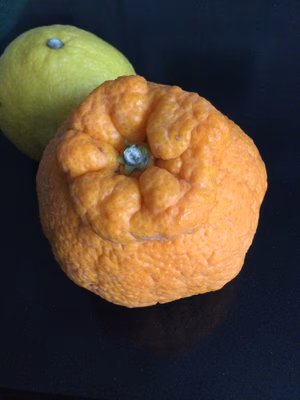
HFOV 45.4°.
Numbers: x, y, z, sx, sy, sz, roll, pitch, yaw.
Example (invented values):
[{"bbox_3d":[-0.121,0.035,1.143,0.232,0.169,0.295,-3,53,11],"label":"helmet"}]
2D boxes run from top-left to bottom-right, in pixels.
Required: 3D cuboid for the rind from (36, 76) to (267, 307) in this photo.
[{"bbox_3d":[0.000,-0.003,0.155,0.095,0.089,0.095,-9,57,0],"label":"rind"}]

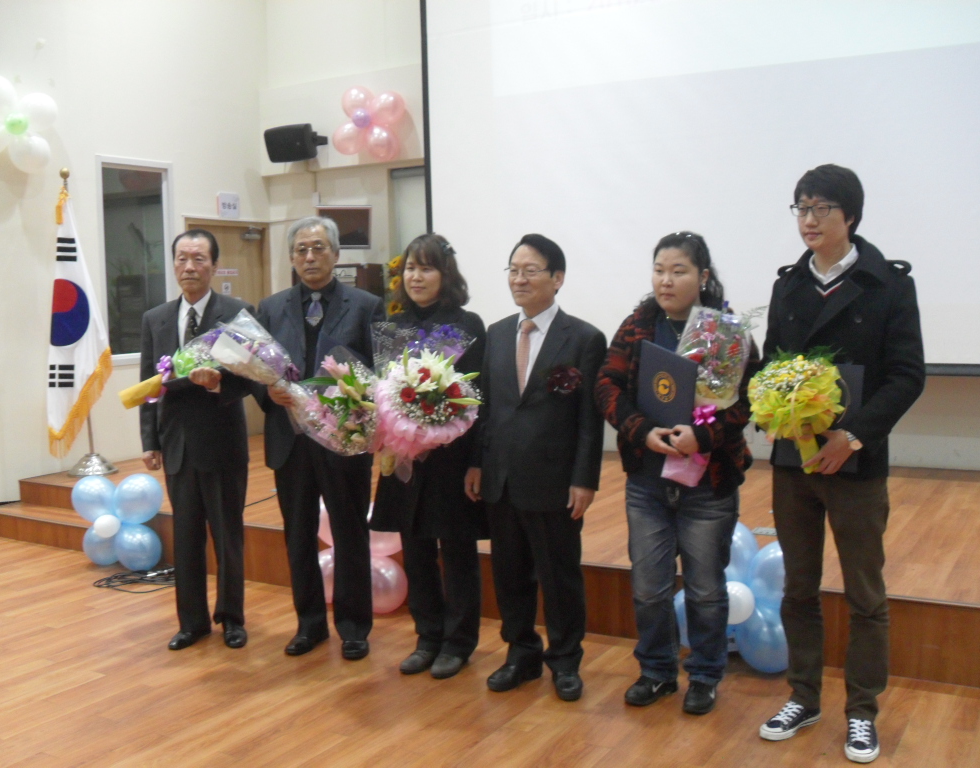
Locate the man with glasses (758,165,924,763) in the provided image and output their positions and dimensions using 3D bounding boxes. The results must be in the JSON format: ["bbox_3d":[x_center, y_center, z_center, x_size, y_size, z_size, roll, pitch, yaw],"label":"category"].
[{"bbox_3d":[1.073,0.212,3.228,0.560,1.778,0.420,2,5,34],"label":"man with glasses"}]

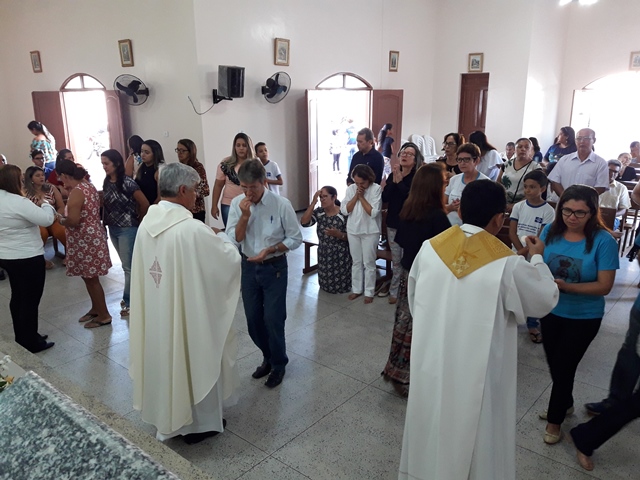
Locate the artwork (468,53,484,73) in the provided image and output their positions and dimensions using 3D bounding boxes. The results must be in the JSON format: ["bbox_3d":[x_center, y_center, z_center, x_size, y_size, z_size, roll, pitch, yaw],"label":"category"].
[{"bbox_3d":[3.543,-4.019,11.750,0.340,0.410,0.040,13,20,38],"label":"artwork"}]

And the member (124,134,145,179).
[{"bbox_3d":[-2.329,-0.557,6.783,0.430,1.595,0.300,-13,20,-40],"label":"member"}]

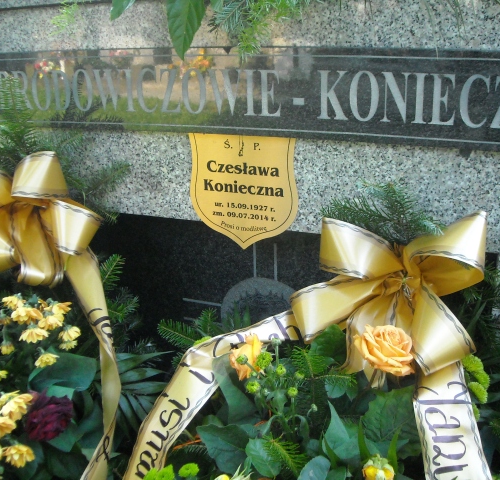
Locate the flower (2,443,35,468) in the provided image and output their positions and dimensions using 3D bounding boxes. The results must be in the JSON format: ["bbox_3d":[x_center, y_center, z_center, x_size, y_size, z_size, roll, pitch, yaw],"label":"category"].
[{"bbox_3d":[-0.326,0.304,0.910,0.044,0.033,0.042,-6,17,-21],"label":"flower"}]

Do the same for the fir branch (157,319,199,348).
[{"bbox_3d":[-0.109,0.143,0.990,0.068,0.047,0.040,6,17,22],"label":"fir branch"}]

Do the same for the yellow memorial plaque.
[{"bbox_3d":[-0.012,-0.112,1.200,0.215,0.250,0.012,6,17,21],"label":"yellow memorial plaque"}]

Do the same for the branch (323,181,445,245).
[{"bbox_3d":[0.199,-0.037,0.970,0.185,0.105,0.090,6,17,22],"label":"branch"}]

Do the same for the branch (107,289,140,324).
[{"bbox_3d":[-0.231,0.121,1.180,0.065,0.065,0.050,6,17,21],"label":"branch"}]

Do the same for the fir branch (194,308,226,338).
[{"bbox_3d":[-0.063,0.129,1.000,0.046,0.047,0.035,6,17,22],"label":"fir branch"}]

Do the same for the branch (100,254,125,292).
[{"bbox_3d":[-0.242,0.059,1.130,0.046,0.067,0.040,6,17,22],"label":"branch"}]

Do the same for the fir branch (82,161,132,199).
[{"bbox_3d":[-0.275,-0.117,1.250,0.098,0.070,0.055,6,17,21],"label":"fir branch"}]

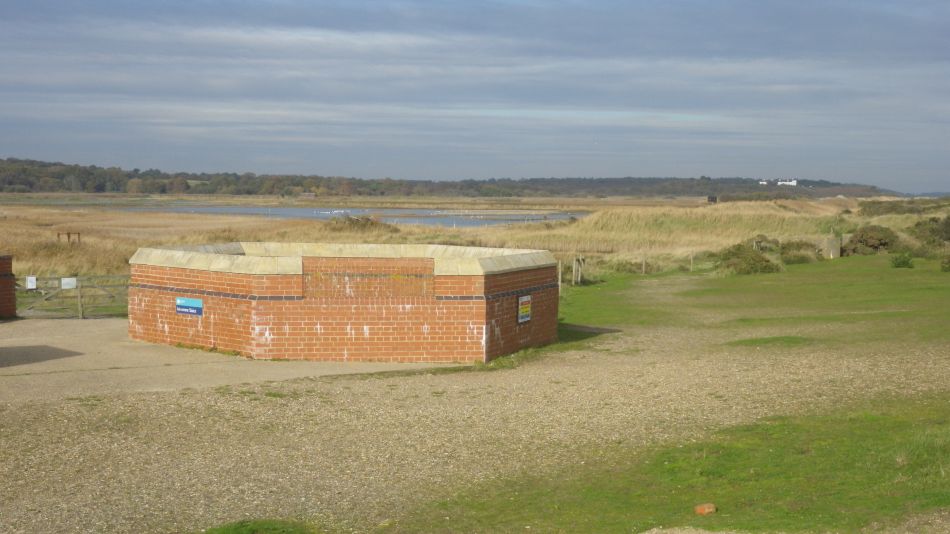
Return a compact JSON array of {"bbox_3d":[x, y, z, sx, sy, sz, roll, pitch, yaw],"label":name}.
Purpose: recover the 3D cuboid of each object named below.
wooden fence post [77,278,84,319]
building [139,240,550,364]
[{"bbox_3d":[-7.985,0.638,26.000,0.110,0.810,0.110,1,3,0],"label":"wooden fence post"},{"bbox_3d":[-2.096,0.473,21.464,7.200,1.526,5.450,0,3,-8],"label":"building"}]

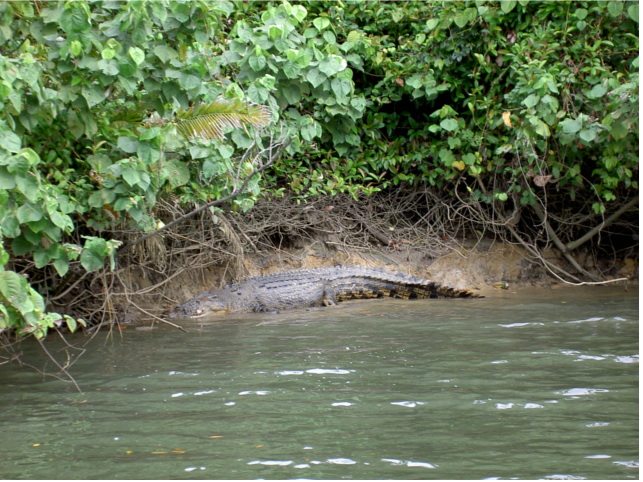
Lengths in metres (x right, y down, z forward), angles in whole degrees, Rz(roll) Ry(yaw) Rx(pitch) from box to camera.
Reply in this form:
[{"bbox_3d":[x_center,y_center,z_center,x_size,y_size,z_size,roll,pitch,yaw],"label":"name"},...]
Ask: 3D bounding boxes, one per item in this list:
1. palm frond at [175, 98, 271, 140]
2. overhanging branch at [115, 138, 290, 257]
[{"bbox_3d":[-0.903,-1.097,17.100,0.880,0.380,0.400,0,5,0],"label":"palm frond"},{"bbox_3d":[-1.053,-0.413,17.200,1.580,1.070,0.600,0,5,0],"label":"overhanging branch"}]

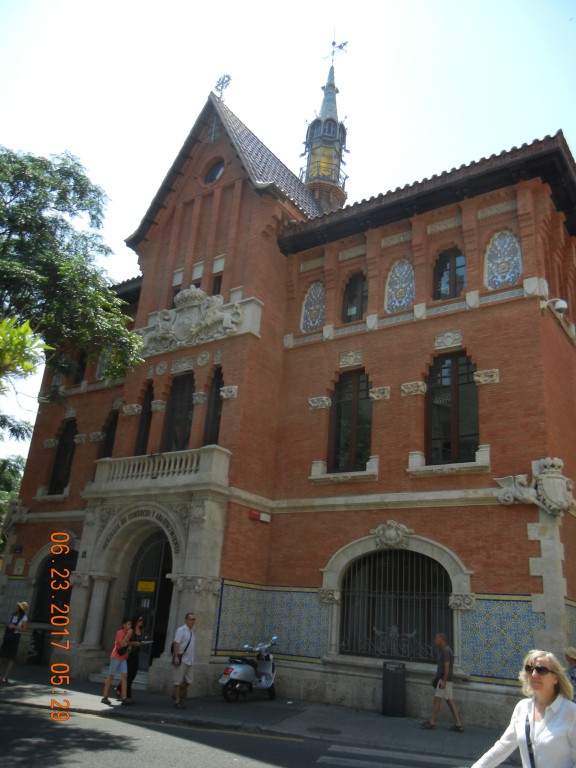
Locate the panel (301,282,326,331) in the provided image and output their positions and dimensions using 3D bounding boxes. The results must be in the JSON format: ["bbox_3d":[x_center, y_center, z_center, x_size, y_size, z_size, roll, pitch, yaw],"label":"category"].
[{"bbox_3d":[0.742,-2.136,18.425,0.750,1.400,0.100,-10,-24,34],"label":"panel"}]

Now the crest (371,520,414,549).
[{"bbox_3d":[2.307,3.330,14.719,0.980,0.610,0.300,-10,-24,34],"label":"crest"}]

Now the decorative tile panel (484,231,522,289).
[{"bbox_3d":[5.545,-3.200,17.180,0.950,1.730,0.100,-10,-25,34],"label":"decorative tile panel"}]

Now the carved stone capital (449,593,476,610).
[{"bbox_3d":[3.865,4.818,14.712,0.600,0.335,0.250,-10,-25,34],"label":"carved stone capital"}]

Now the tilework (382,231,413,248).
[{"bbox_3d":[3.197,-4.213,19.419,1.020,0.330,0.100,-10,-25,34],"label":"tilework"}]

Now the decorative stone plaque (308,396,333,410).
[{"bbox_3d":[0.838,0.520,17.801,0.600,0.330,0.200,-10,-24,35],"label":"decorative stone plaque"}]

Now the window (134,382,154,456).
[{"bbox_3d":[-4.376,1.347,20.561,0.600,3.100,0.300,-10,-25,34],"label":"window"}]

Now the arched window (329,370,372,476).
[{"bbox_3d":[1.753,1.013,18.336,1.440,2.950,0.300,-10,-25,34],"label":"arched window"}]

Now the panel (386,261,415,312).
[{"bbox_3d":[2.838,-2.496,17.017,0.790,1.420,0.100,-10,-24,34],"label":"panel"}]

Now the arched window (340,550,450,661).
[{"bbox_3d":[2.323,4.805,14.528,2.580,2.200,0.300,-10,-24,34],"label":"arched window"}]

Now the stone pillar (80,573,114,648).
[{"bbox_3d":[-4.798,5.687,16.700,0.470,1.870,0.470,-10,-24,34],"label":"stone pillar"}]

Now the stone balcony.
[{"bbox_3d":[-3.353,2.333,16.964,4.400,1.080,0.850,-10,-24,34],"label":"stone balcony"}]

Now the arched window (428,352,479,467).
[{"bbox_3d":[4.098,0.599,16.716,1.500,2.950,0.300,-10,-25,34],"label":"arched window"}]

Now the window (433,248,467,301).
[{"bbox_3d":[4.428,-2.979,18.102,0.930,1.650,0.250,-10,-25,34],"label":"window"}]

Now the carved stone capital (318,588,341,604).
[{"bbox_3d":[0.922,4.851,15.221,0.550,0.340,0.270,-10,-24,34],"label":"carved stone capital"}]

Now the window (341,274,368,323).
[{"bbox_3d":[1.837,-2.321,17.819,0.780,1.380,0.200,-10,-24,34],"label":"window"}]

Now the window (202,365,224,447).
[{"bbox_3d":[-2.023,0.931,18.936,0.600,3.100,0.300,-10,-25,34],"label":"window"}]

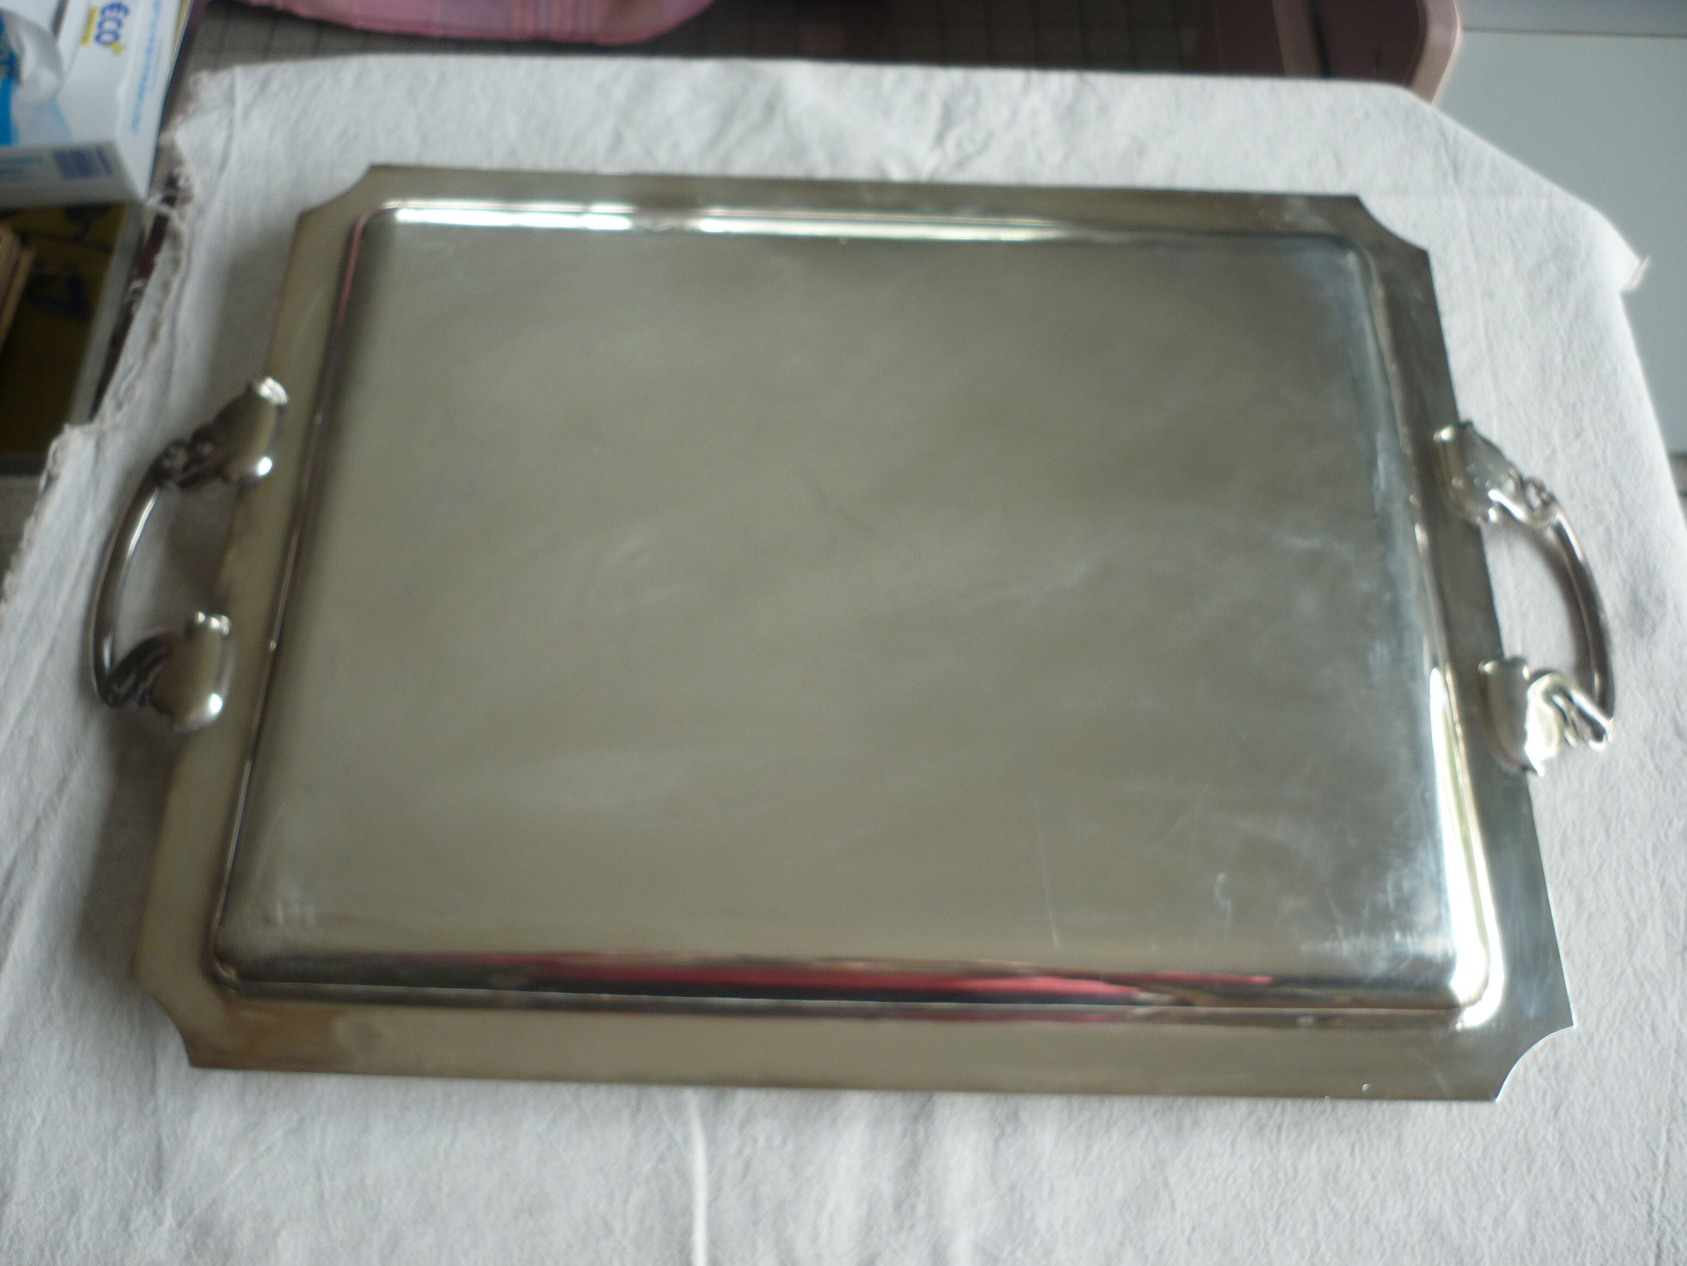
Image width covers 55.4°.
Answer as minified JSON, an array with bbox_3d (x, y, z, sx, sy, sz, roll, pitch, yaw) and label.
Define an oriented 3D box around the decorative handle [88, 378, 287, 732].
[{"bbox_3d":[-0.251,-0.026,0.602,0.072,0.041,0.148,2,63,-1],"label":"decorative handle"}]

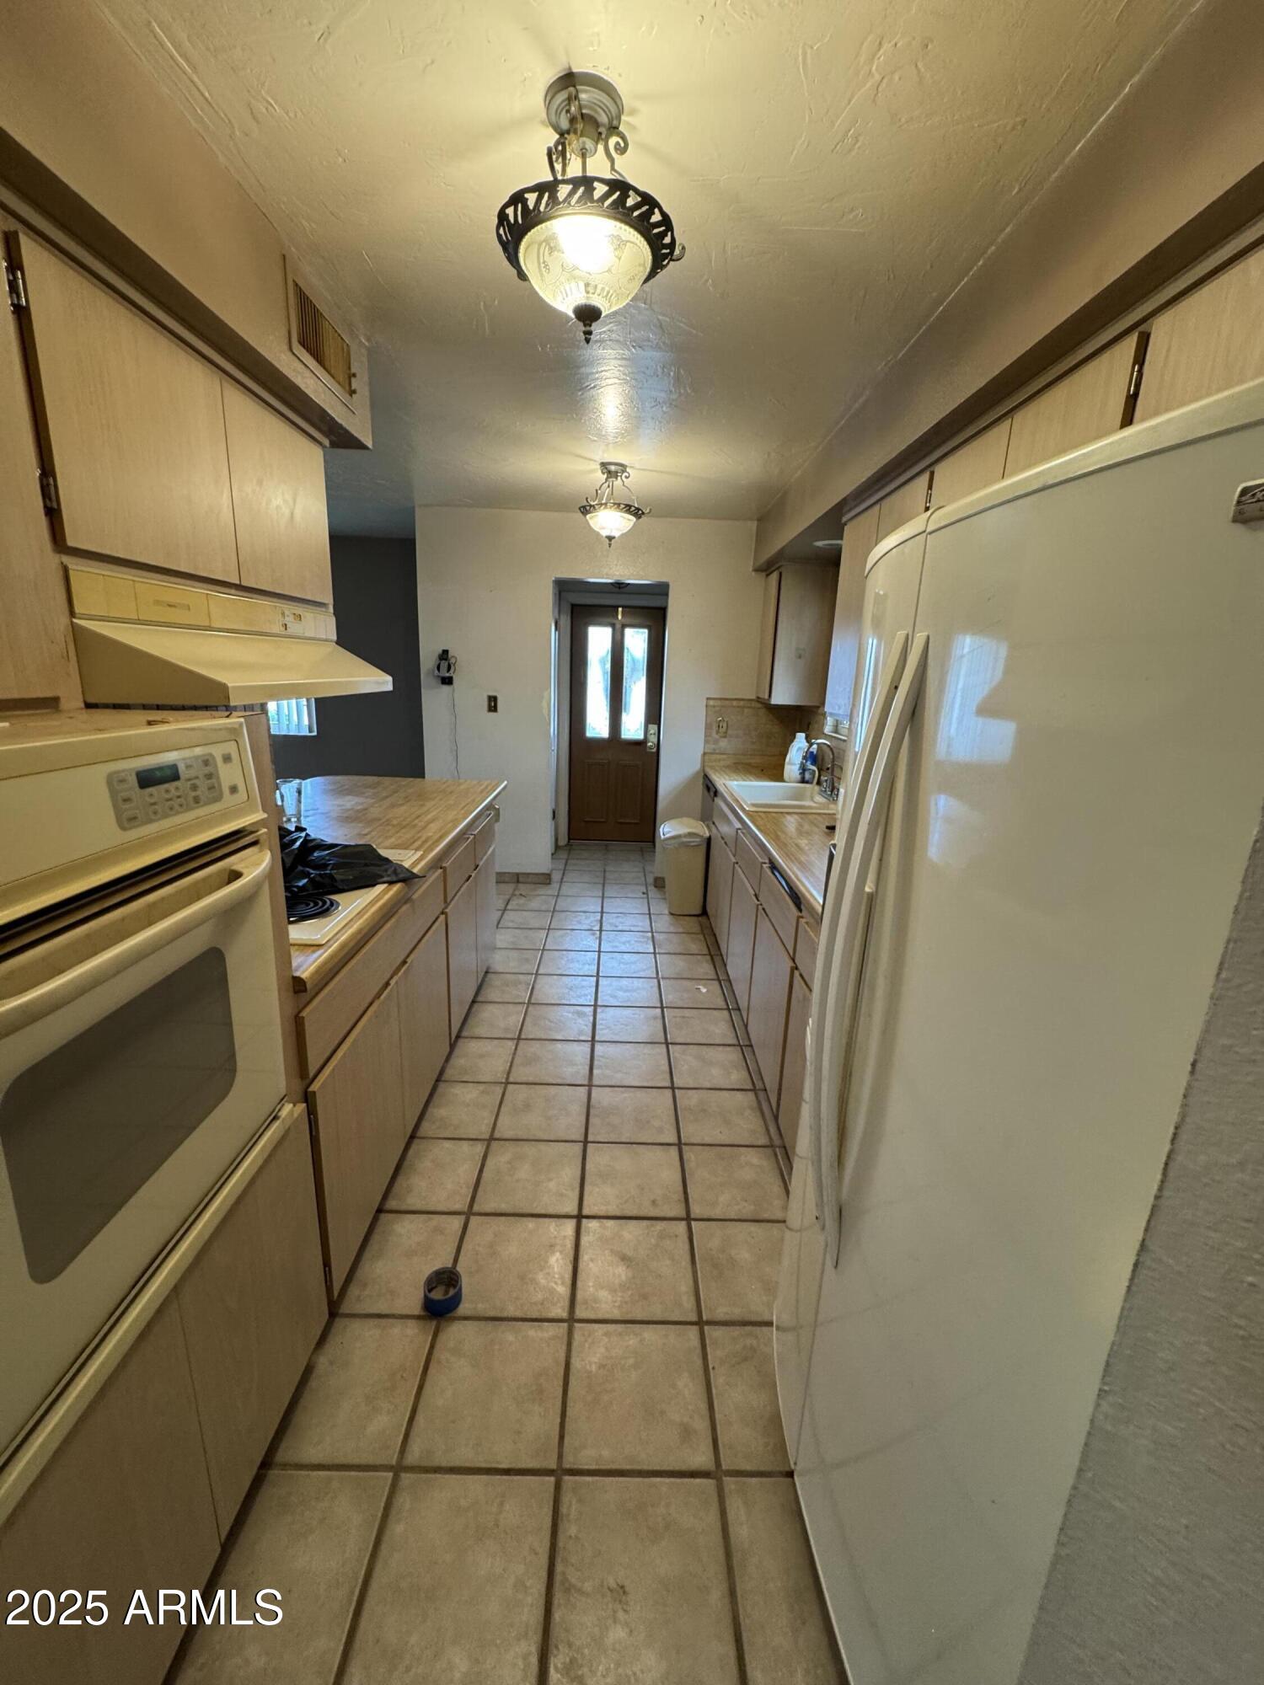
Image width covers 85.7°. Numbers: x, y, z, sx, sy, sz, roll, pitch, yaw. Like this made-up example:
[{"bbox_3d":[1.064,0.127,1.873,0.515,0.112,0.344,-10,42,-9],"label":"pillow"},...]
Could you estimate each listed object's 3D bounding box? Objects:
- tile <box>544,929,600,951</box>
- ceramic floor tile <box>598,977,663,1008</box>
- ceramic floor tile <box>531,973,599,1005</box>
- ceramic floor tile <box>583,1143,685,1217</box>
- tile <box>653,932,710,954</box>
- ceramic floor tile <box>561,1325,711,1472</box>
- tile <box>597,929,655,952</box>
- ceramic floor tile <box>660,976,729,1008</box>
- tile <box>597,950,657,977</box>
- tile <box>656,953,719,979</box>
[{"bbox_3d":[-0.337,0.567,3.929,0.302,0.010,0.305,2,14,-1],"label":"tile"},{"bbox_3d":[-0.015,0.731,3.323,0.302,0.010,0.305,2,14,-1],"label":"ceramic floor tile"},{"bbox_3d":[-0.325,0.716,3.291,0.303,0.011,0.306,2,14,-1],"label":"ceramic floor tile"},{"bbox_3d":[0.004,1.020,2.061,0.296,0.010,0.301,2,14,-1],"label":"ceramic floor tile"},{"bbox_3d":[0.288,0.586,3.944,0.302,0.010,0.305,2,14,-1],"label":"tile"},{"bbox_3d":[0.015,1.181,1.467,0.303,0.011,0.306,2,14,-1],"label":"ceramic floor tile"},{"bbox_3d":[-0.024,0.572,3.887,0.296,0.010,0.301,2,14,-1],"label":"tile"},{"bbox_3d":[0.291,0.732,3.286,0.296,0.010,0.301,2,14,-1],"label":"ceramic floor tile"},{"bbox_3d":[-0.019,0.649,3.592,0.298,0.012,0.300,2,14,-1],"label":"tile"},{"bbox_3d":[0.290,0.660,3.600,0.298,0.012,0.300,2,14,-1],"label":"tile"}]

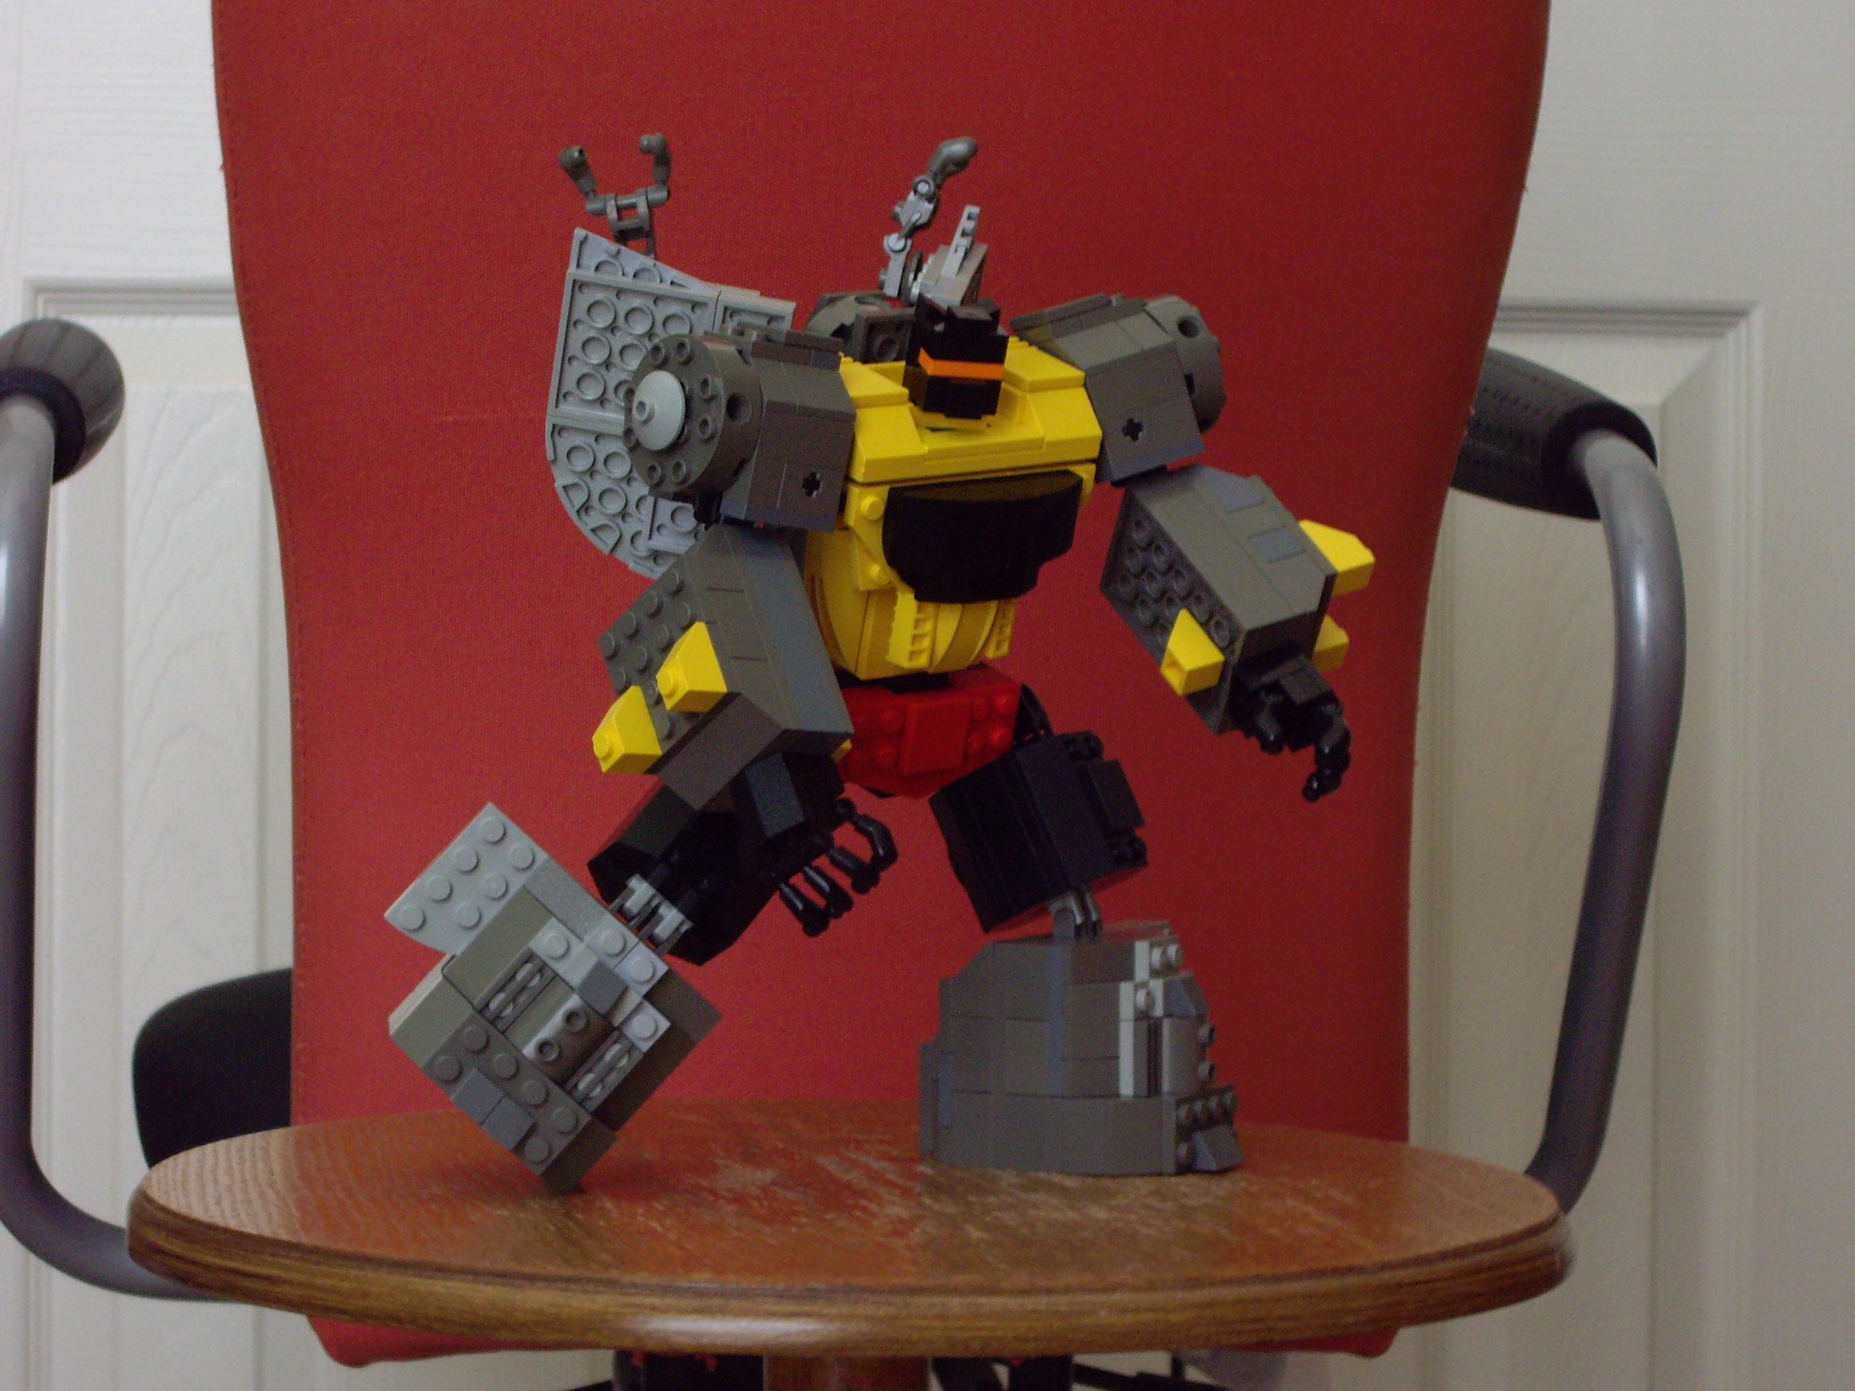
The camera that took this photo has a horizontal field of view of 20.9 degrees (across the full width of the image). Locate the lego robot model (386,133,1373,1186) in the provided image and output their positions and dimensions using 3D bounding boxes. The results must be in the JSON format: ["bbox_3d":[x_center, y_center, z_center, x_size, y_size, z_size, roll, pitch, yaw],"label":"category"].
[{"bbox_3d":[-0.007,-0.008,1.040,0.215,0.212,0.122,0,2,-34],"label":"lego robot model"}]

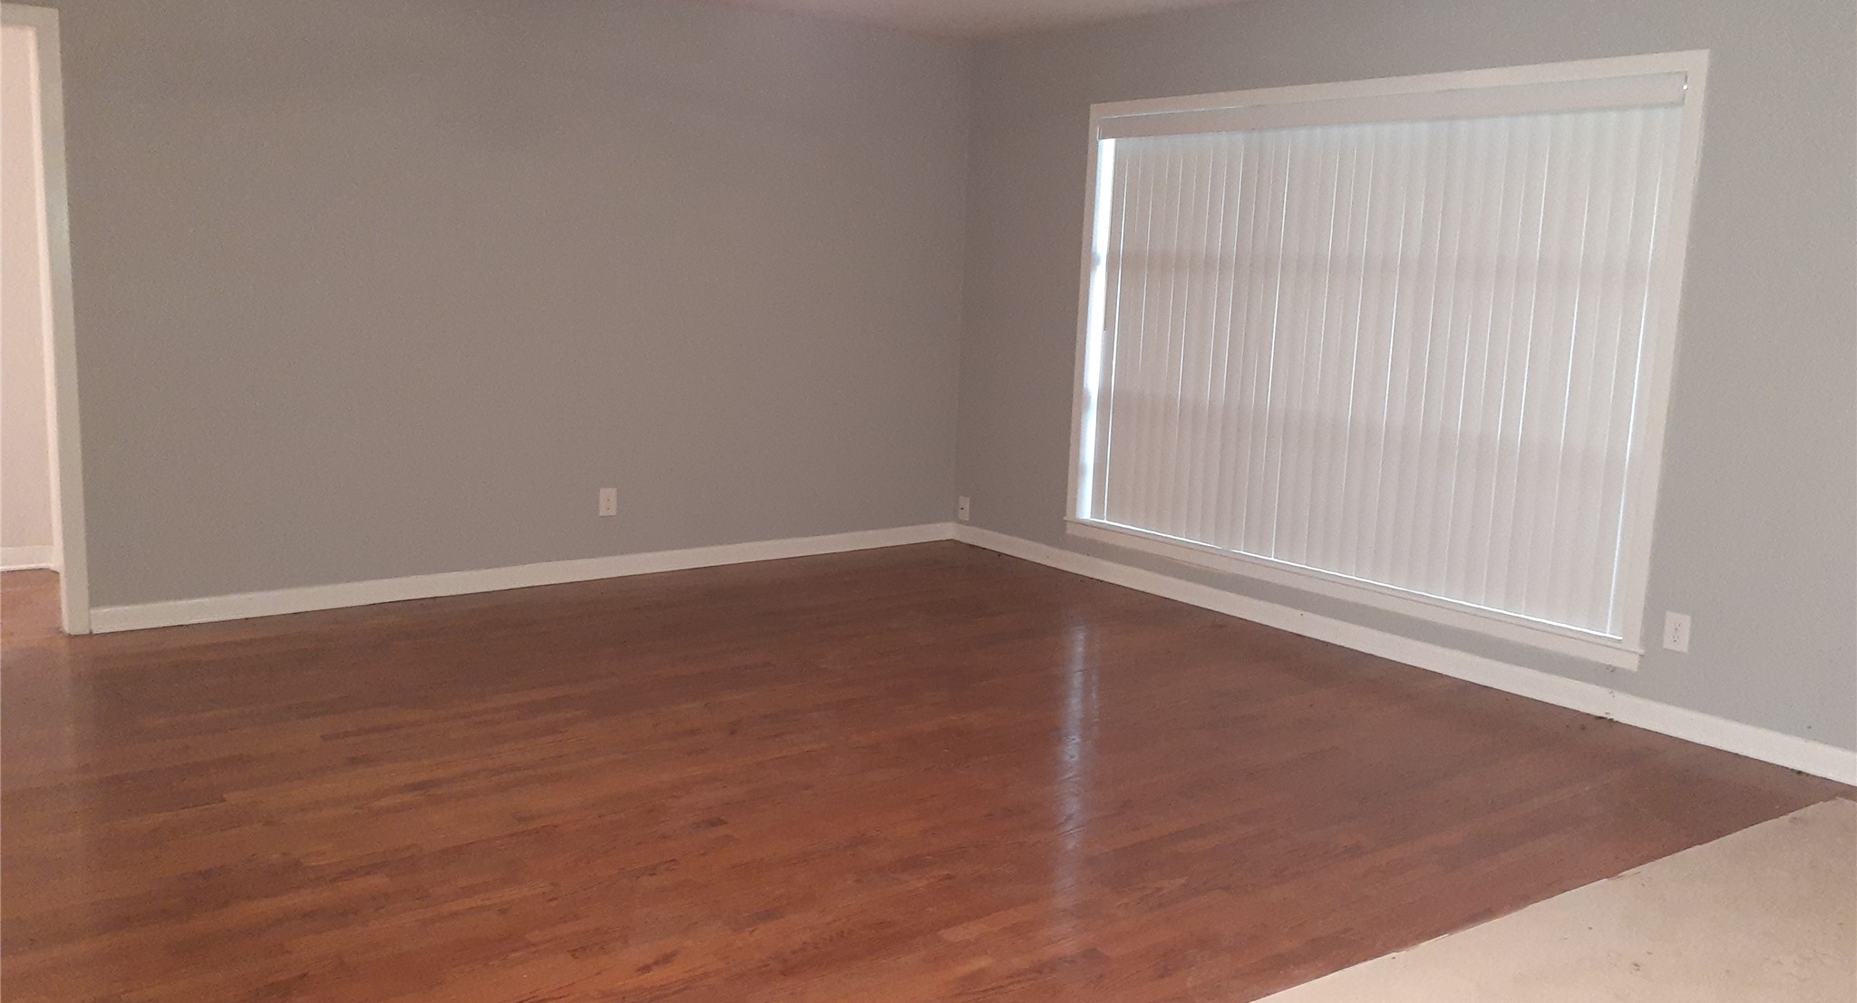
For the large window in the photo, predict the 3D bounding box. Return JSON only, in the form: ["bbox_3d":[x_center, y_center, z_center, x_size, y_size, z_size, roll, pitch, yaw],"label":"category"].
[{"bbox_3d":[1.518,-0.602,5.532,0.120,1.925,2.650,-5,12,-38],"label":"large window"}]

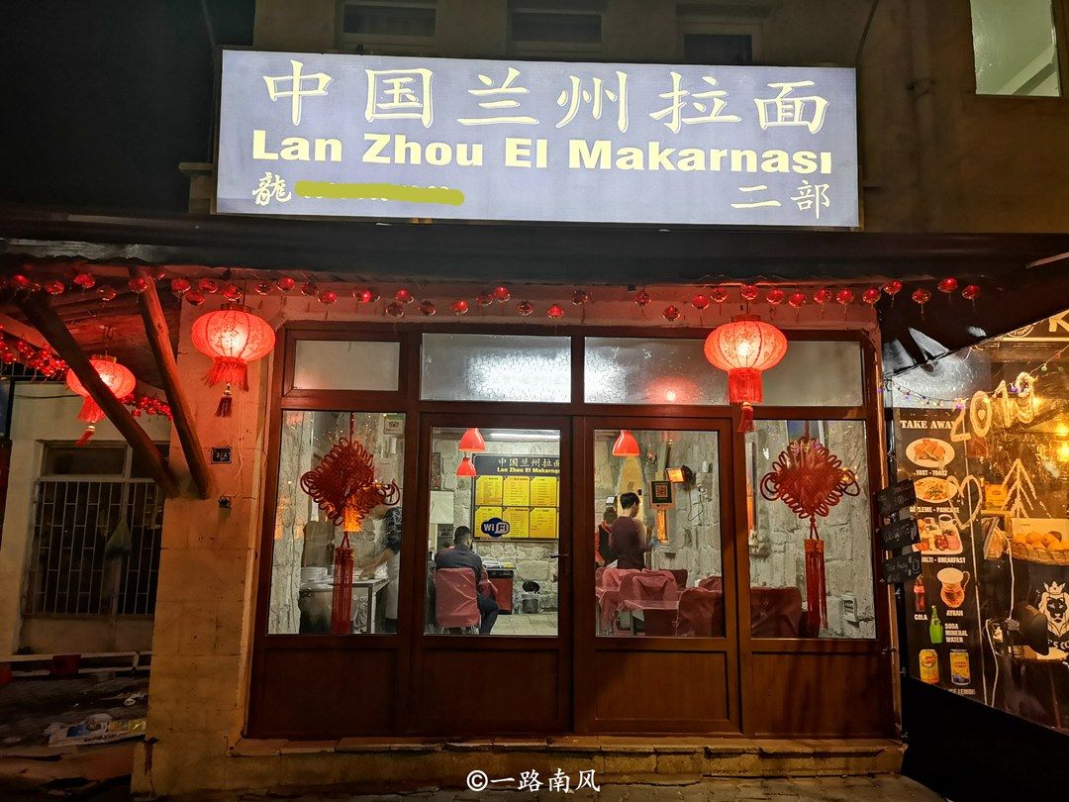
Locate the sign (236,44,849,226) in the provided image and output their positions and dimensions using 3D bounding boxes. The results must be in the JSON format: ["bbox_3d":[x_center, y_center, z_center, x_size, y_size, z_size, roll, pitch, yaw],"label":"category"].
[{"bbox_3d":[0.055,-1.680,5.464,4.123,1.070,0.170,1,-4,-2],"label":"sign"}]

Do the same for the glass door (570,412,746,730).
[{"bbox_3d":[0.799,1.126,5.553,1.100,2.047,0.070,1,-10,-2],"label":"glass door"}]

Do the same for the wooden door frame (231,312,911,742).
[{"bbox_3d":[0.259,0.822,5.585,4.116,2.701,0.100,1,-10,-2],"label":"wooden door frame"}]

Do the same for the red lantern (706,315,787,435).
[{"bbox_3d":[1.238,-0.163,4.857,0.475,0.684,0.475,1,-10,-2],"label":"red lantern"}]

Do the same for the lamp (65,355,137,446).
[{"bbox_3d":[-3.296,-0.013,6.322,0.475,0.683,0.475,1,-10,-2],"label":"lamp"}]

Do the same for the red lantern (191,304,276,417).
[{"bbox_3d":[-1.815,-0.248,5.005,0.475,0.689,0.475,1,-10,-2],"label":"red lantern"}]

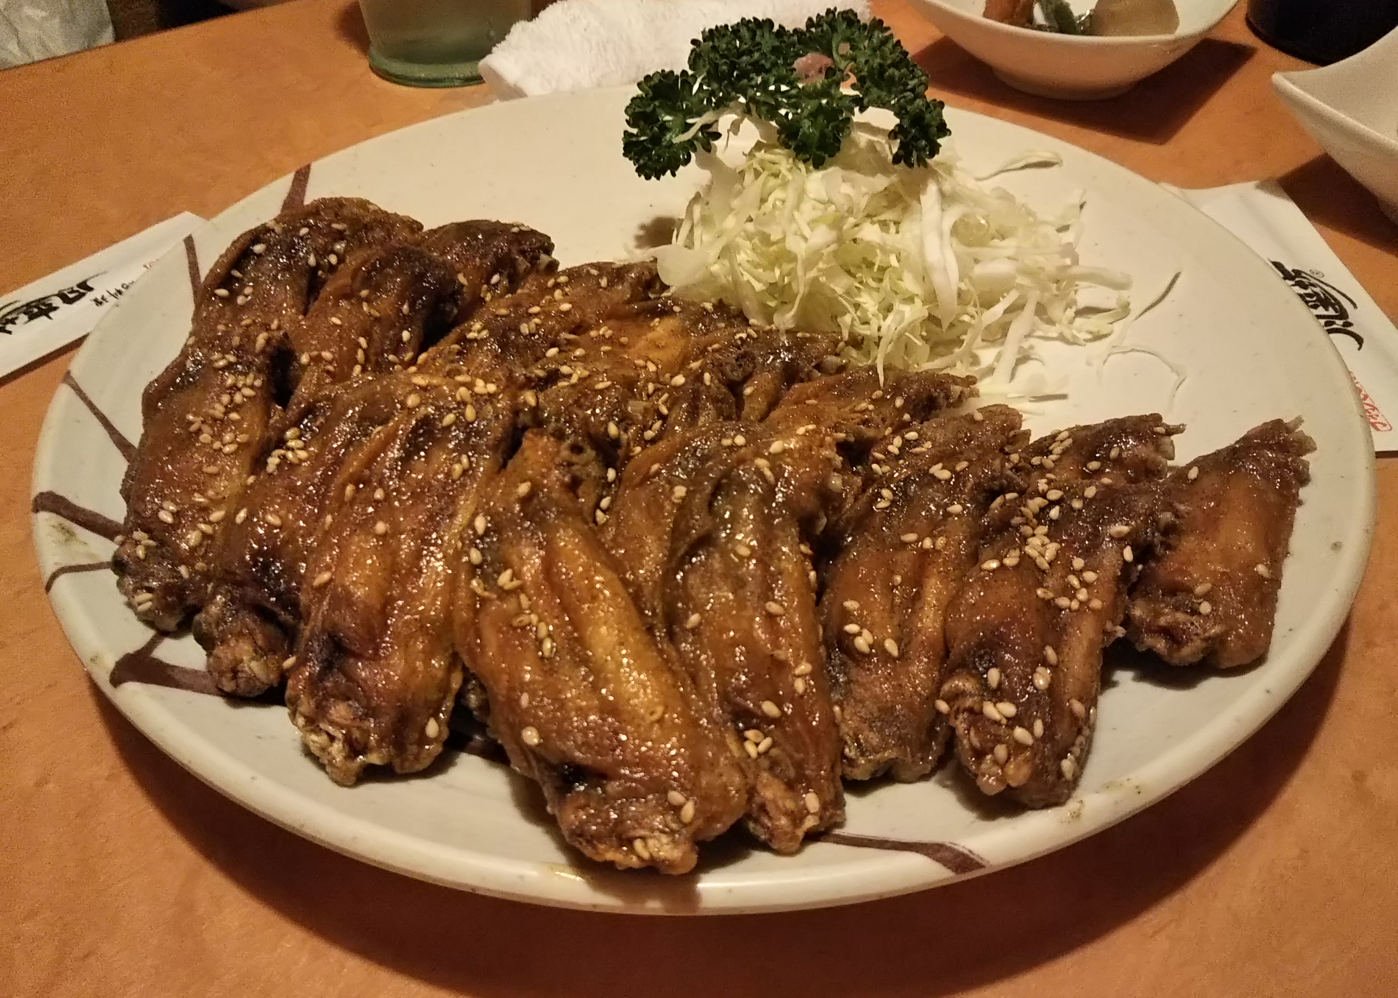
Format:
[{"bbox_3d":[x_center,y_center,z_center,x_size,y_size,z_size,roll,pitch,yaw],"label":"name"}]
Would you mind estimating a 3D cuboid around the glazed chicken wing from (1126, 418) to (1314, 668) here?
[{"bbox_3d":[0.110,0.007,0.255,0.033,0.023,0.068,20,47,21],"label":"glazed chicken wing"}]

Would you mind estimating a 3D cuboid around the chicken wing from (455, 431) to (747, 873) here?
[{"bbox_3d":[-0.019,0.024,0.219,0.044,0.026,0.086,-12,56,-12],"label":"chicken wing"}]

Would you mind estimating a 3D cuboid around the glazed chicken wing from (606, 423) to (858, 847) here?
[{"bbox_3d":[0.004,0.021,0.224,0.041,0.027,0.087,-6,54,-6],"label":"glazed chicken wing"}]

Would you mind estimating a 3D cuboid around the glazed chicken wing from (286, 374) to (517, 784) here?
[{"bbox_3d":[-0.056,0.012,0.236,0.038,0.026,0.089,1,54,2],"label":"glazed chicken wing"}]

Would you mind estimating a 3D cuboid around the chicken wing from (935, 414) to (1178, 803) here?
[{"bbox_3d":[0.070,0.018,0.231,0.036,0.026,0.086,17,55,19],"label":"chicken wing"}]

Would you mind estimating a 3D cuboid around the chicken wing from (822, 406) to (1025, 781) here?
[{"bbox_3d":[0.045,0.015,0.236,0.033,0.025,0.084,12,54,14],"label":"chicken wing"}]

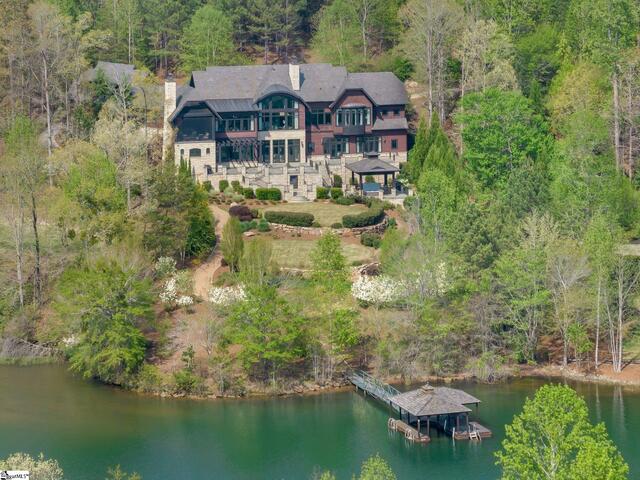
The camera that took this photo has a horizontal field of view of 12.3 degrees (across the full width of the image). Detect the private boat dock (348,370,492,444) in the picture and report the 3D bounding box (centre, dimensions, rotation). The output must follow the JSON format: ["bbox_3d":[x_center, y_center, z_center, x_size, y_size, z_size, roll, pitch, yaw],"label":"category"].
[{"bbox_3d":[9.781,16.420,323.880,8.450,5.400,24.030,-4,12,-21],"label":"private boat dock"}]

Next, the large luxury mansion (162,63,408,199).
[{"bbox_3d":[-4.671,-14.960,403.000,30.500,15.500,20.000,-2,11,-9],"label":"large luxury mansion"}]

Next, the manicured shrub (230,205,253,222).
[{"bbox_3d":[-10.202,-3.401,382.000,3.000,1.900,2.700,0,11,0],"label":"manicured shrub"}]

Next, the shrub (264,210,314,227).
[{"bbox_3d":[-3.873,-2.730,378.000,6.300,1.650,2.100,2,11,12],"label":"shrub"}]

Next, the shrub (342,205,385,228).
[{"bbox_3d":[5.568,-3.008,381.000,5.600,1.800,2.600,-8,14,-34],"label":"shrub"}]

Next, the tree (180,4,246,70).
[{"bbox_3d":[-15.965,-29.355,438.000,8.600,10.300,8.300,0,11,0],"label":"tree"}]

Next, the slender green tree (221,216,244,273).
[{"bbox_3d":[-10.347,0.532,352.000,2.700,6.300,2.700,0,11,0],"label":"slender green tree"}]

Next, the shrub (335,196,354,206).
[{"bbox_3d":[3.185,-5.005,387.000,2.500,1.050,2.000,0,11,0],"label":"shrub"}]

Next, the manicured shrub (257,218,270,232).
[{"bbox_3d":[-7.099,-1.822,374.000,1.750,1.600,1.700,0,11,0],"label":"manicured shrub"}]

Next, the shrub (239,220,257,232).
[{"bbox_3d":[-9.109,-1.696,374.000,2.200,1.300,2.000,0,11,0],"label":"shrub"}]

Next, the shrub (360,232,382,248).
[{"bbox_3d":[6.384,0.062,369.000,2.600,1.700,2.300,0,11,0],"label":"shrub"}]

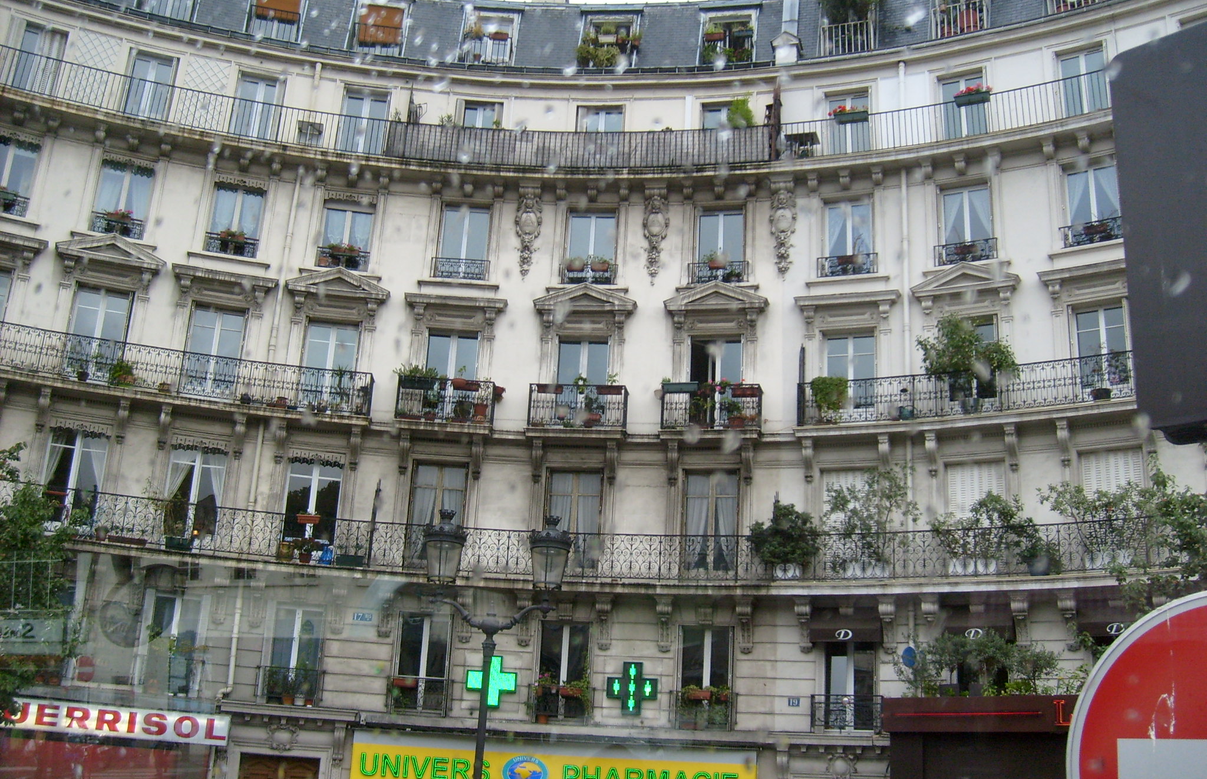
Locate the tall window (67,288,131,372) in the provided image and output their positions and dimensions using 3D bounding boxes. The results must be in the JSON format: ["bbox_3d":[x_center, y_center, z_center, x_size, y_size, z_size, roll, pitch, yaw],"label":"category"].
[{"bbox_3d":[-11.047,-1.237,26.679,1.230,2.150,0.200,10,-20,-20],"label":"tall window"}]

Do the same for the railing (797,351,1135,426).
[{"bbox_3d":[7.191,0.119,24.194,6.556,0.914,0.983,-6,-21,24],"label":"railing"}]

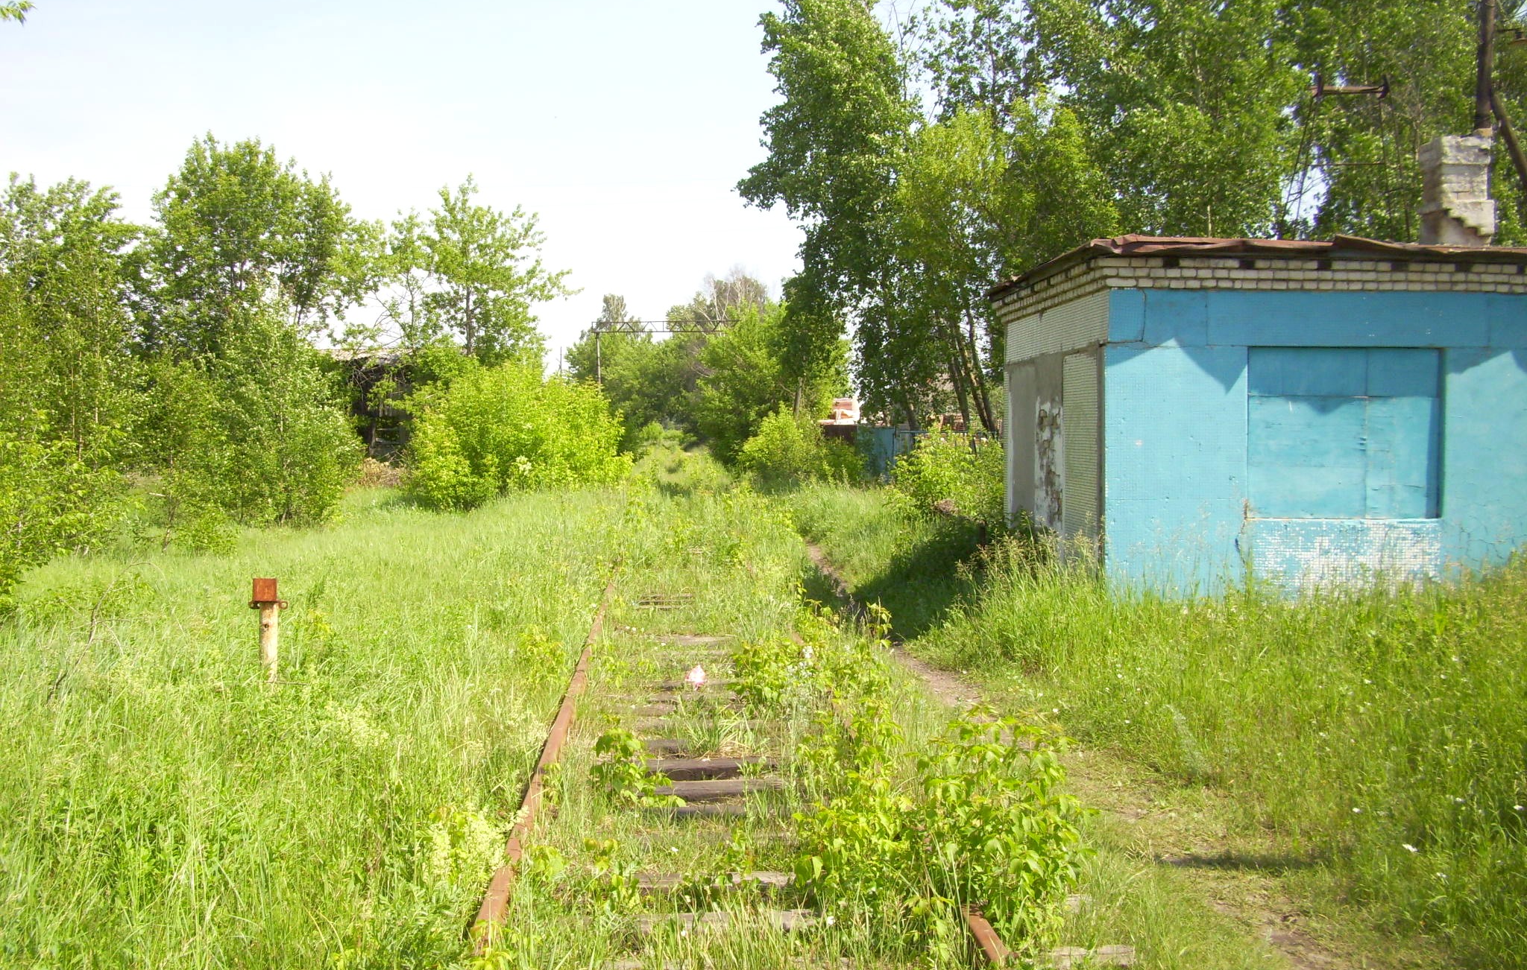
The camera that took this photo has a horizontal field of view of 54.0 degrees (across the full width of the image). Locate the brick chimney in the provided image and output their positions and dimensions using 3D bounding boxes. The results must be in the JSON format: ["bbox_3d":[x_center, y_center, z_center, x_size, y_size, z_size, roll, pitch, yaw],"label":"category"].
[{"bbox_3d":[6.568,-2.728,14.200,0.500,1.160,0.420,0,1,-5],"label":"brick chimney"}]

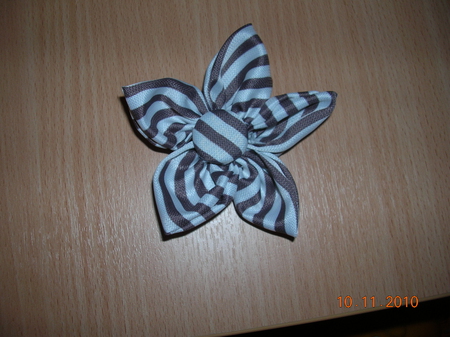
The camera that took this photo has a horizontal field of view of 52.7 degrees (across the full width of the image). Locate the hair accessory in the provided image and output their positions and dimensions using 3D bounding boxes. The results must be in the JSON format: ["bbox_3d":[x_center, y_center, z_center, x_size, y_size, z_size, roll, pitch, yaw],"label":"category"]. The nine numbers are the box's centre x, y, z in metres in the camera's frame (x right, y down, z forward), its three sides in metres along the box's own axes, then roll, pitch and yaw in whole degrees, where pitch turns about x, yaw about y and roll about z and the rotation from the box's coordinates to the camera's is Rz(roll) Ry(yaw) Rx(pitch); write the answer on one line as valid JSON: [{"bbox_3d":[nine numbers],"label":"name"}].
[{"bbox_3d":[0.003,-0.021,0.224,0.108,0.028,0.110,0,79,-2],"label":"hair accessory"}]

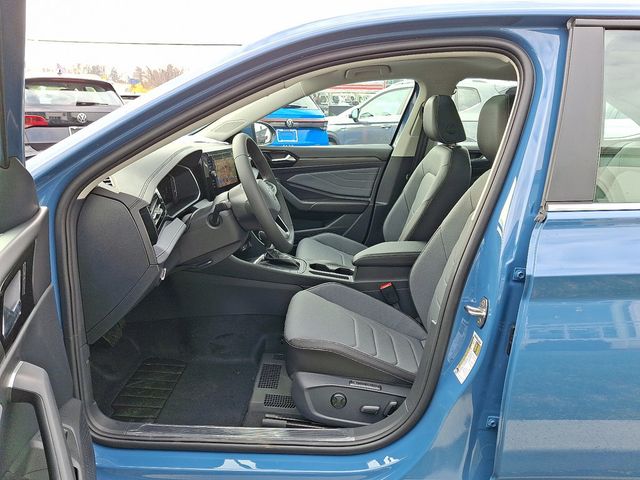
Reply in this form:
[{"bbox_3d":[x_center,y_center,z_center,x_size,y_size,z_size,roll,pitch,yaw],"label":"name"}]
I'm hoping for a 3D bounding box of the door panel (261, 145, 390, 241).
[{"bbox_3d":[-0.061,-0.232,2.533,0.920,0.580,0.120,0,16,1],"label":"door panel"}]

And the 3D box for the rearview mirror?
[{"bbox_3d":[-0.314,-0.604,2.646,0.130,0.160,0.220,5,17,17],"label":"rearview mirror"}]

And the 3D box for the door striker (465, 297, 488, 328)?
[{"bbox_3d":[0.376,0.174,1.106,0.046,0.070,0.037,-4,17,-14],"label":"door striker"}]

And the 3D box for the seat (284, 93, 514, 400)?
[{"bbox_3d":[0.276,0.033,1.486,0.750,0.970,0.530,0,16,1],"label":"seat"}]

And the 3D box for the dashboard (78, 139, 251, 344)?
[{"bbox_3d":[-0.460,-0.163,1.818,0.480,0.480,1.420,0,16,1],"label":"dashboard"}]

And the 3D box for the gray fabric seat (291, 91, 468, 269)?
[{"bbox_3d":[0.284,-0.172,2.187,0.750,0.970,0.530,0,16,1],"label":"gray fabric seat"}]

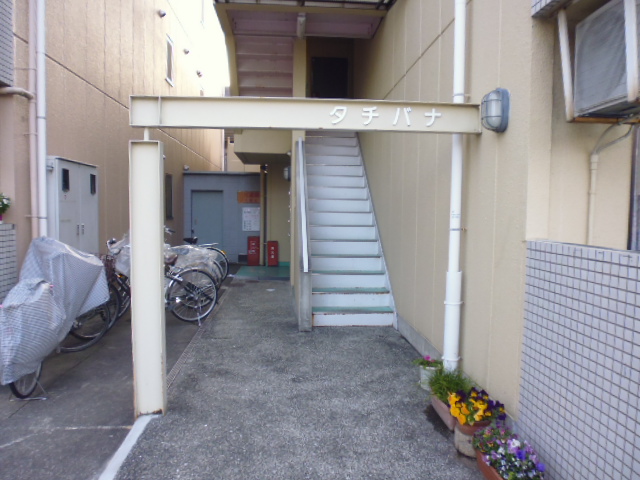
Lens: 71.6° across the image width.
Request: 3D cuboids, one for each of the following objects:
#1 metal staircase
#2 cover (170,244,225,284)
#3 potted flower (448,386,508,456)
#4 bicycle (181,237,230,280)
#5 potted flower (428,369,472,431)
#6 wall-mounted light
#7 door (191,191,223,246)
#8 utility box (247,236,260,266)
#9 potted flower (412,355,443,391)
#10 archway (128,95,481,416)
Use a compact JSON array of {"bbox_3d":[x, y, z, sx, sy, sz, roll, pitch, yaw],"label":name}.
[{"bbox_3d":[0.277,-0.496,7.229,1.100,2.950,3.550,0,4,-5],"label":"metal staircase"},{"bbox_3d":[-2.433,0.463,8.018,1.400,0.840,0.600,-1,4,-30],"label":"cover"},{"bbox_3d":[0.934,1.087,2.687,0.310,0.360,0.280,0,4,-5],"label":"potted flower"},{"bbox_3d":[-2.622,0.339,8.697,1.720,1.040,0.550,-1,4,-30],"label":"bicycle"},{"bbox_3d":[0.949,1.107,3.111,0.250,0.270,0.470,0,4,-5],"label":"potted flower"},{"bbox_3d":[1.126,-0.826,2.885,0.135,0.255,0.160,0,4,-5],"label":"wall-mounted light"},{"bbox_3d":[-3.100,-0.355,12.230,0.850,1.980,0.060,0,4,-5],"label":"door"},{"bbox_3d":[-1.671,0.296,11.362,0.310,0.760,0.240,0,4,-5],"label":"utility box"},{"bbox_3d":[0.887,1.084,3.628,0.220,0.250,0.220,0,4,-5],"label":"potted flower"},{"bbox_3d":[-0.077,0.136,3.160,2.407,2.180,0.130,0,4,-5],"label":"archway"}]

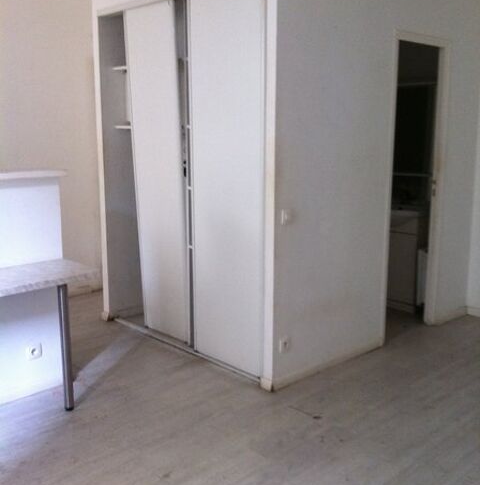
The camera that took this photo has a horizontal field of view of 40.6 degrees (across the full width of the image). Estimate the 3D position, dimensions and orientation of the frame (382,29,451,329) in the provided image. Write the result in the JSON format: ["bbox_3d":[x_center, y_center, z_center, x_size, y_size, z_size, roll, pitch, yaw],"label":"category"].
[{"bbox_3d":[1.205,-0.345,4.545,0.705,2.110,0.090,-9,14,-41],"label":"frame"}]

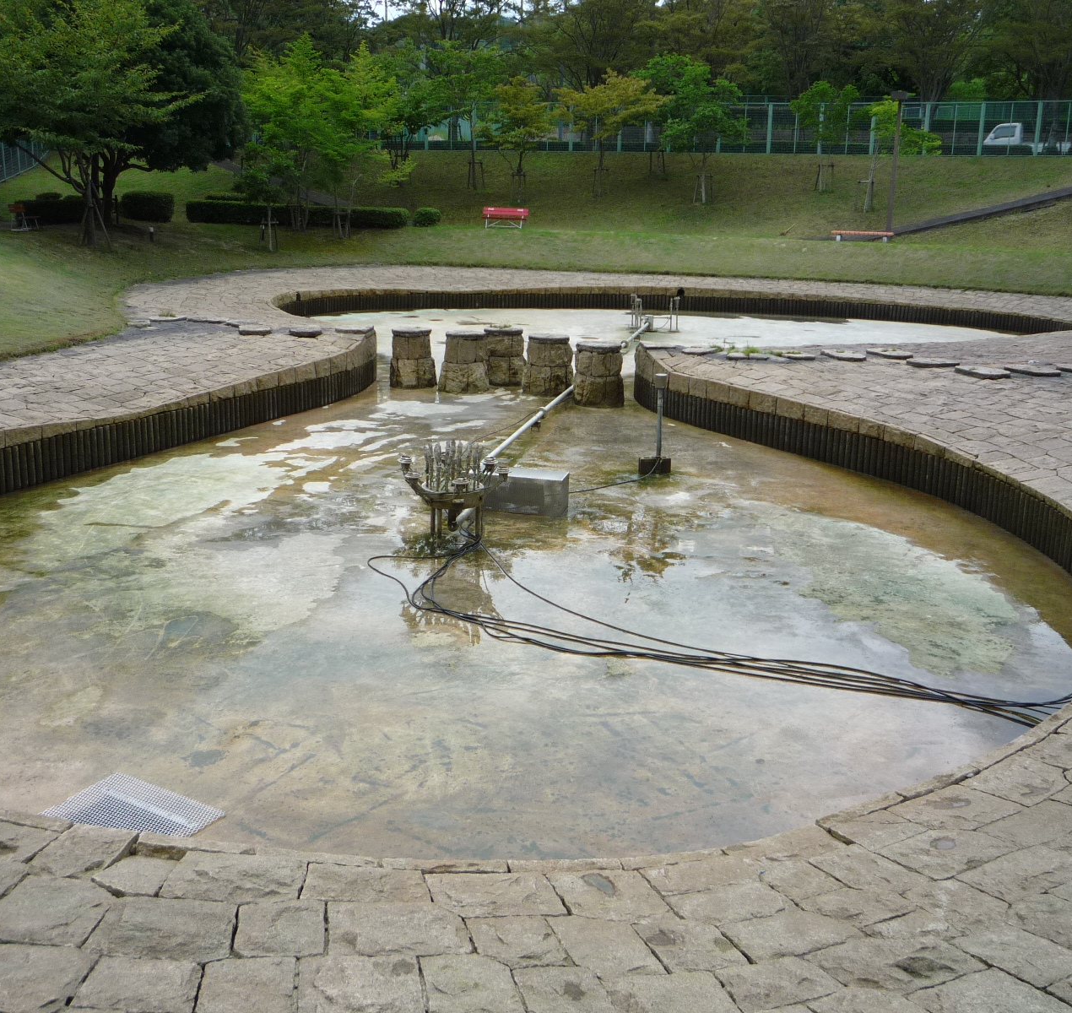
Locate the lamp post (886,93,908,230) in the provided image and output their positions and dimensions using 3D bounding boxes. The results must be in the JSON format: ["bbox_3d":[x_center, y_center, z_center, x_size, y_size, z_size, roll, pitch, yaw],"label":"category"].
[{"bbox_3d":[10.516,-10.072,34.266,0.520,3.993,0.520,1,16,0],"label":"lamp post"}]

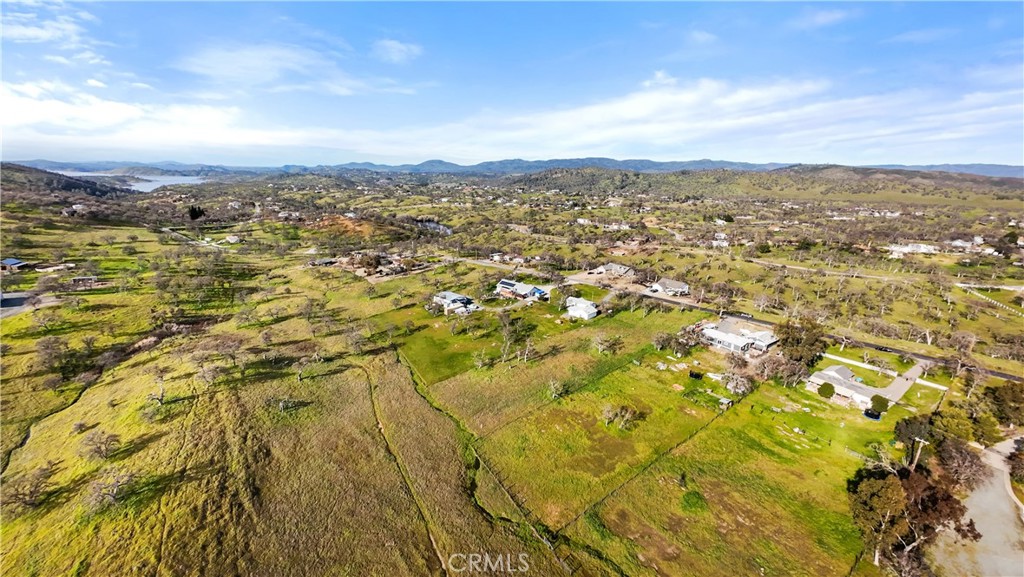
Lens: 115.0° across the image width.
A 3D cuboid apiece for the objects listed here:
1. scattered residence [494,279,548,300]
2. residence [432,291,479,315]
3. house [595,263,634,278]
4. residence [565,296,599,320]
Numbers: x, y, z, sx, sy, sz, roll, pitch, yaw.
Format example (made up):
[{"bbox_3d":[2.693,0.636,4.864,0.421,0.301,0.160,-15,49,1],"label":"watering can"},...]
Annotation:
[{"bbox_3d":[4.640,0.650,216.790,28.000,5.000,14.000,15,25,34],"label":"scattered residence"},{"bbox_3d":[-35.260,7.810,197.650,19.500,4.800,14.000,17,26,38],"label":"residence"},{"bbox_3d":[81.390,-14.250,257.280,23.000,5.000,14.000,15,25,35],"label":"house"},{"bbox_3d":[41.380,11.810,186.770,12.500,4.800,15.500,17,26,38],"label":"residence"}]

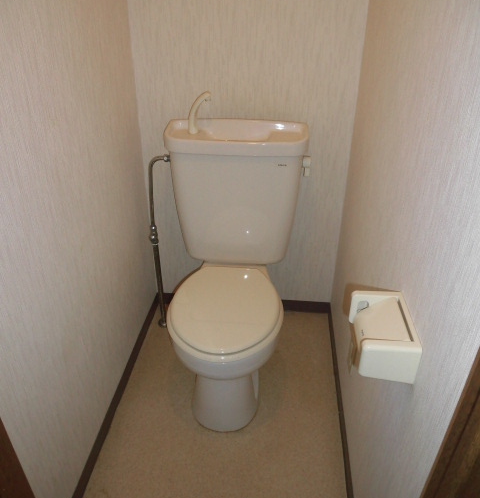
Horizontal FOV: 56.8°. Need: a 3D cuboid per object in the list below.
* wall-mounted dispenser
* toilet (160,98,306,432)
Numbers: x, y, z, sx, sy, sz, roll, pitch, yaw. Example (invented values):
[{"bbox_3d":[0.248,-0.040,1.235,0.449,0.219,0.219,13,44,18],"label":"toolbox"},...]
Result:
[{"bbox_3d":[0.267,0.162,0.848,0.102,0.085,0.161,3,30,5],"label":"wall-mounted dispenser"},{"bbox_3d":[-0.025,0.088,1.525,0.472,0.862,0.715,2,30,3],"label":"toilet"}]

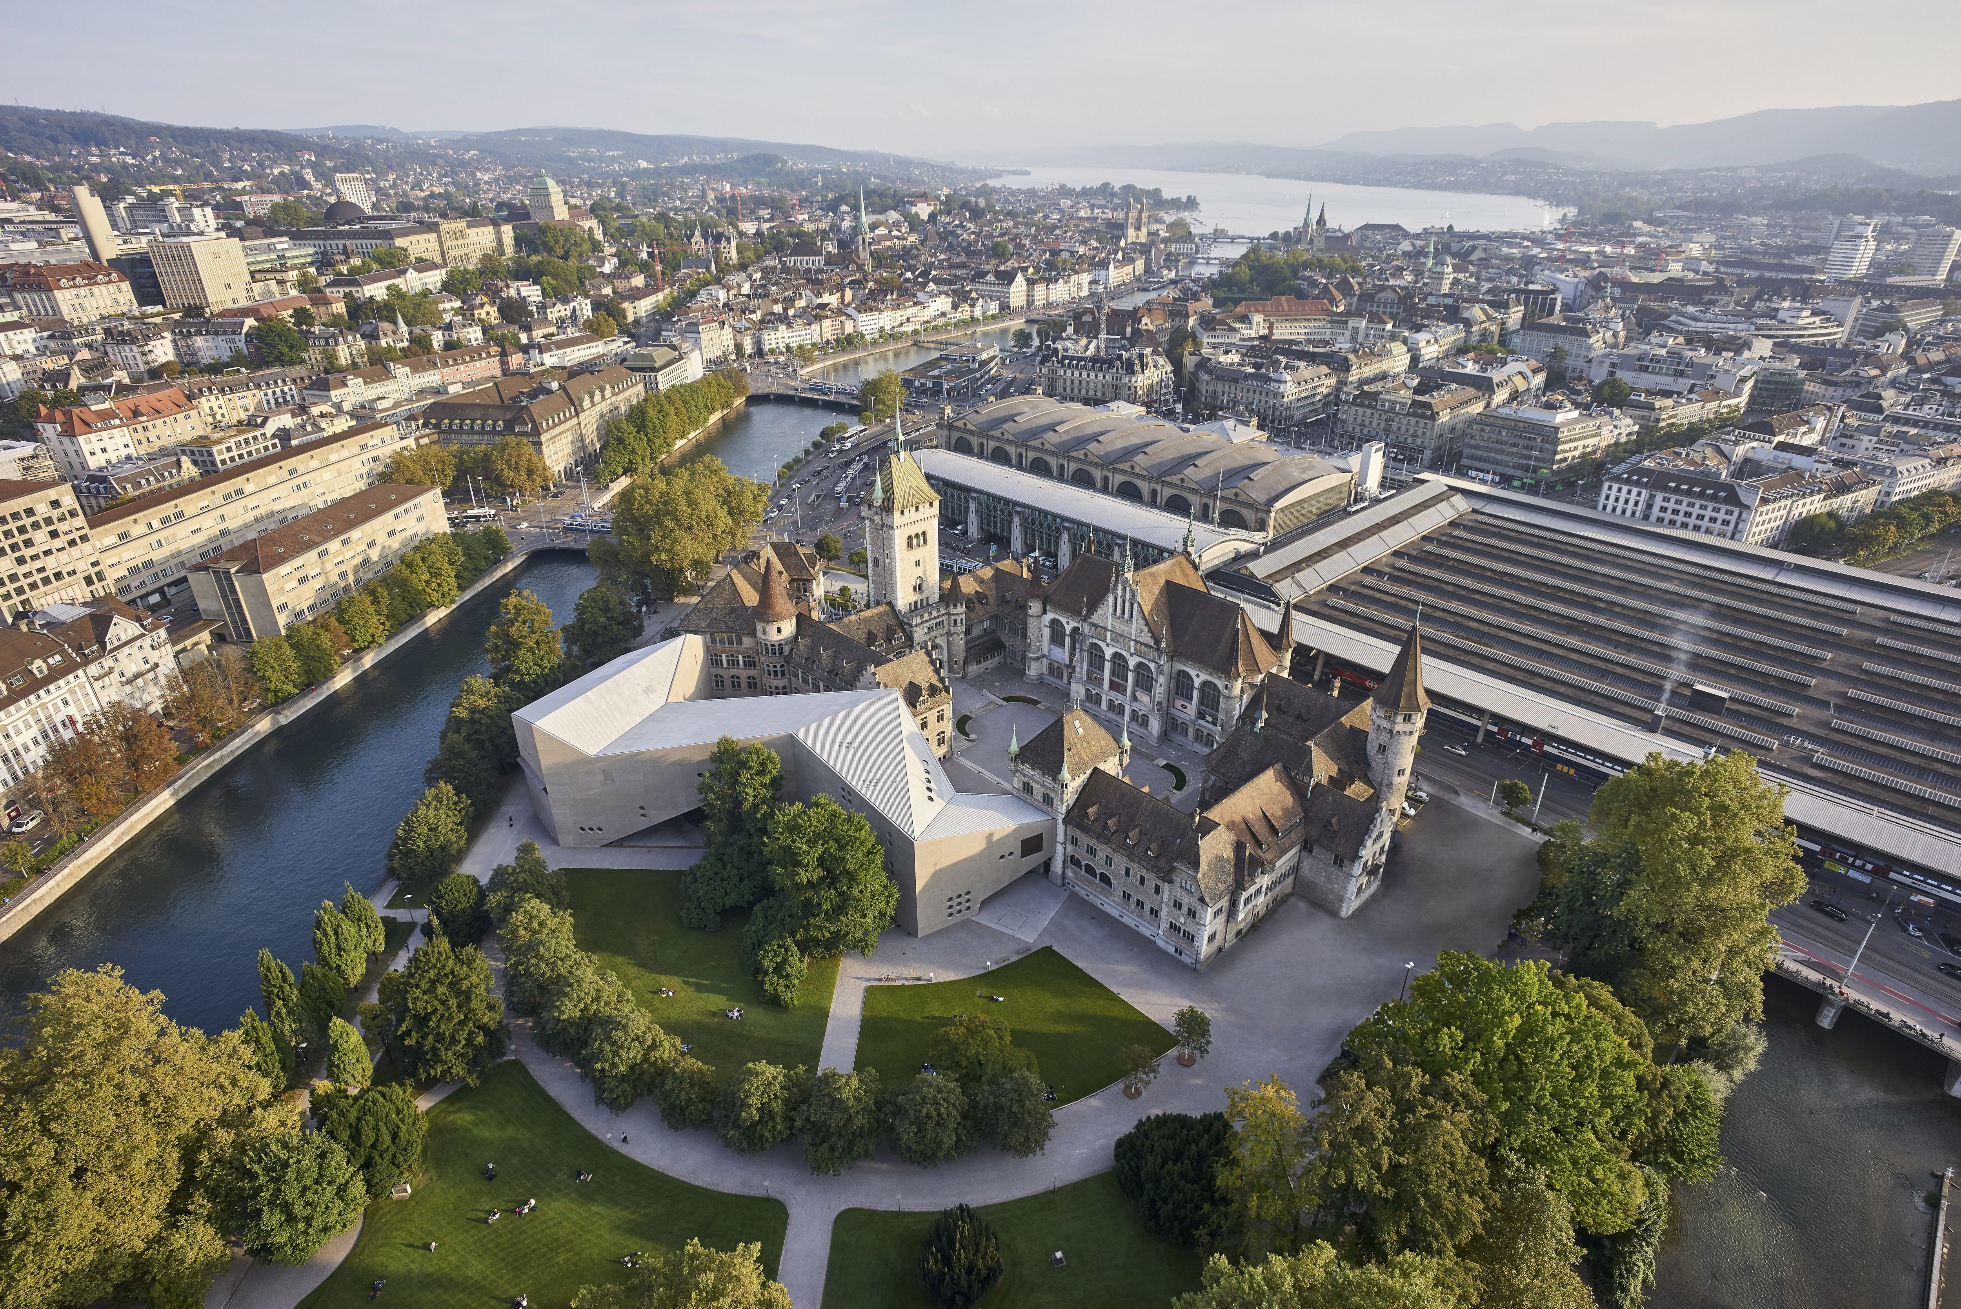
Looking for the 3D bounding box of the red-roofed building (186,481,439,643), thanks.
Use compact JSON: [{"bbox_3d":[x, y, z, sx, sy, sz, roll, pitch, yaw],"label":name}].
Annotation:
[{"bbox_3d":[-181.050,-29.560,275.000,20.600,22.800,71.700,3,27,6],"label":"red-roofed building"}]

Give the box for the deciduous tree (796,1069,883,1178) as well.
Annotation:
[{"bbox_3d":[-16.902,56.140,117.500,10.100,13.600,10.100,0,27,0],"label":"deciduous tree"}]

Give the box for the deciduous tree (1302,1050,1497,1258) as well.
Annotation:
[{"bbox_3d":[46.197,55.719,109.381,20.000,21.500,20.000,0,27,0],"label":"deciduous tree"}]

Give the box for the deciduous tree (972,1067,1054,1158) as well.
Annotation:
[{"bbox_3d":[3.998,56.175,120.452,10.000,10.800,10.000,0,27,0],"label":"deciduous tree"}]

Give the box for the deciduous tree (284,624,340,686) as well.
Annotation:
[{"bbox_3d":[-144.101,0.970,212.085,9.037,12.924,9.328,0,27,0],"label":"deciduous tree"}]

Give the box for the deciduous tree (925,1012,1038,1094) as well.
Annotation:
[{"bbox_3d":[0.380,50.544,119.446,13.215,8.940,11.660,0,27,0],"label":"deciduous tree"}]

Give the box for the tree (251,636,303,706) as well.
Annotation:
[{"bbox_3d":[-150.793,4.042,210.484,8.800,16.800,8.800,0,27,0],"label":"tree"}]

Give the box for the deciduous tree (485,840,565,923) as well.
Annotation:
[{"bbox_3d":[-66.830,33.590,144.110,10.400,14.300,10.400,0,26,0],"label":"deciduous tree"}]

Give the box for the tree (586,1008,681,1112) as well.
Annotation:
[{"bbox_3d":[-41.502,49.659,118.317,10.494,11.660,11.077,0,27,0],"label":"tree"}]

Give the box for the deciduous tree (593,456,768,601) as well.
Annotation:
[{"bbox_3d":[-81.090,-32.660,267.990,42.000,36.000,42.000,-8,28,-16],"label":"deciduous tree"}]

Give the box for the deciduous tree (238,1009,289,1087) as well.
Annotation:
[{"bbox_3d":[-92.211,51.299,126.527,4.300,14.300,4.300,0,27,0],"label":"deciduous tree"}]

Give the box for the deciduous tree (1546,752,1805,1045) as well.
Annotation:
[{"bbox_3d":[92.509,33.099,132.644,25.060,40.650,25.060,0,27,0],"label":"deciduous tree"}]

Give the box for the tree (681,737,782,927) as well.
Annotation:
[{"bbox_3d":[-37.549,29.021,149.586,14.300,33.000,14.300,0,27,0],"label":"tree"}]

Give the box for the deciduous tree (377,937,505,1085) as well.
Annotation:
[{"bbox_3d":[-69.940,47.180,128.140,13.700,23.500,13.700,-19,32,-32],"label":"deciduous tree"}]

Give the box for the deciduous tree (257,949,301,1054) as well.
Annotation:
[{"bbox_3d":[-86.270,43.380,121.000,4.000,17.500,4.000,0,26,0],"label":"deciduous tree"}]

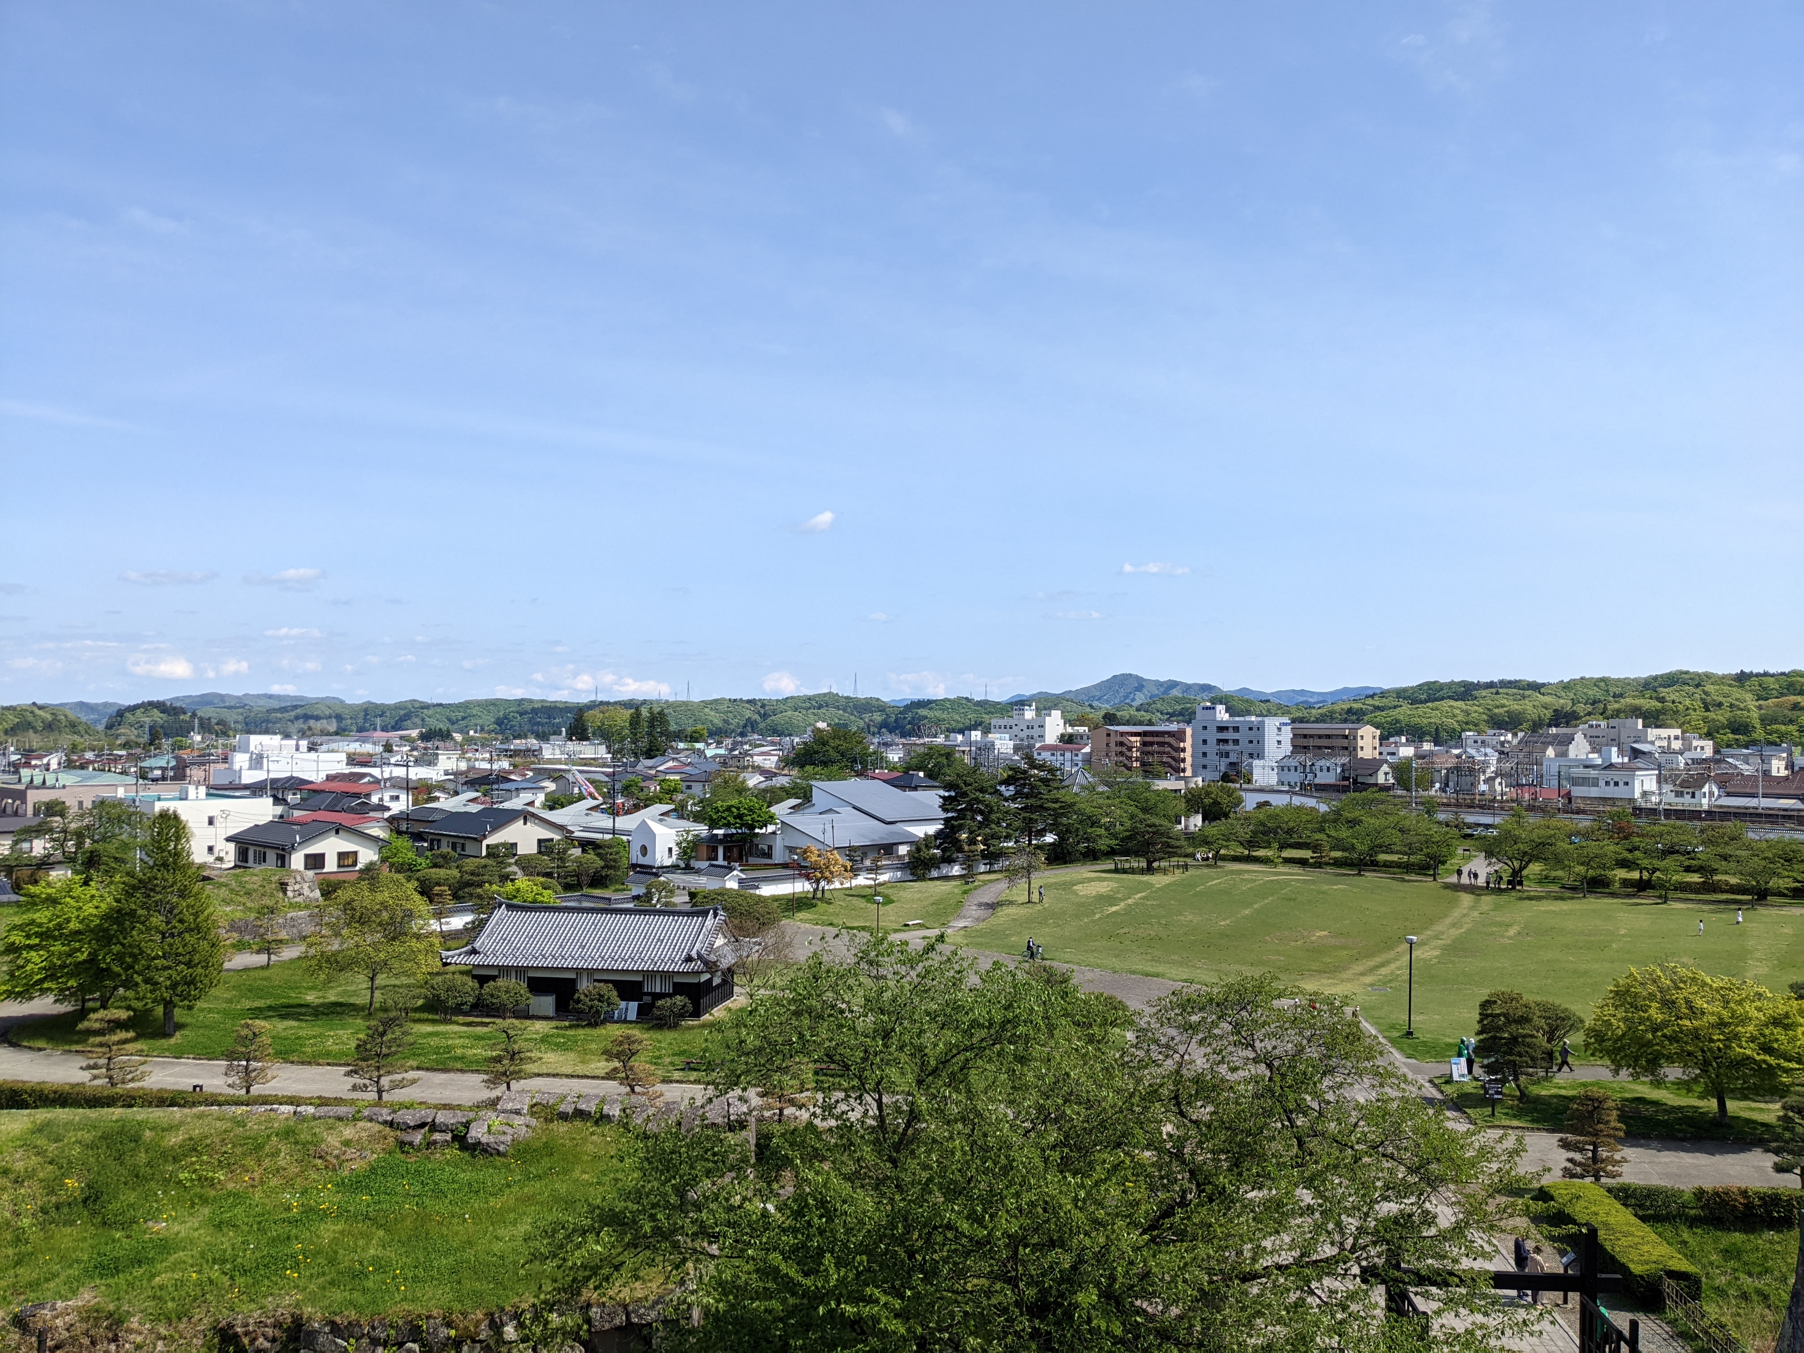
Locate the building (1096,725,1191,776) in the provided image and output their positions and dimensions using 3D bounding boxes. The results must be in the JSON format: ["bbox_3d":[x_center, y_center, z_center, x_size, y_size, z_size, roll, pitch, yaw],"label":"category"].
[{"bbox_3d":[69.125,20.827,395.274,11.000,13.985,33.000,2,-2,-44],"label":"building"}]

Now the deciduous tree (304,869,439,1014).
[{"bbox_3d":[-29.649,14.865,78.765,7.405,8.010,7.405,0,-2,0],"label":"deciduous tree"}]

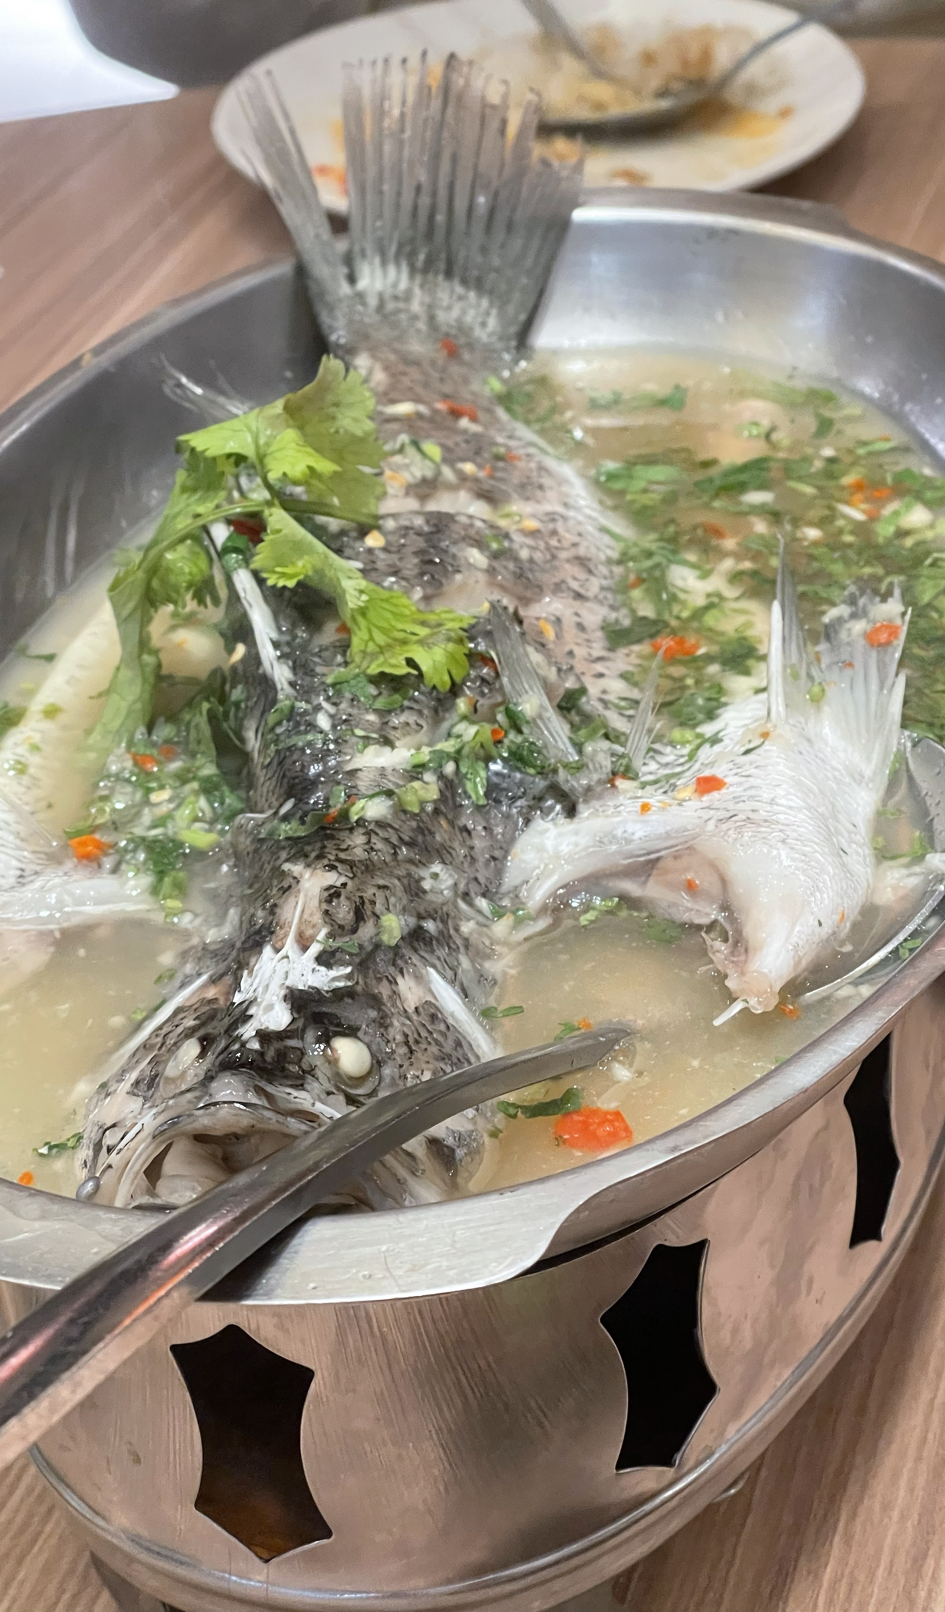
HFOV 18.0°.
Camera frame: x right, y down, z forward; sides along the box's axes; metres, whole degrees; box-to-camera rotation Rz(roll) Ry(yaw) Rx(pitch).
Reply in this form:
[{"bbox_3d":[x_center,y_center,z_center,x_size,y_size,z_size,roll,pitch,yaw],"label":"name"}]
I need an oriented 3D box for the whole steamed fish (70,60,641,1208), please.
[{"bbox_3d":[-0.014,-0.050,0.616,0.093,0.078,0.372,-3,34,5],"label":"whole steamed fish"}]

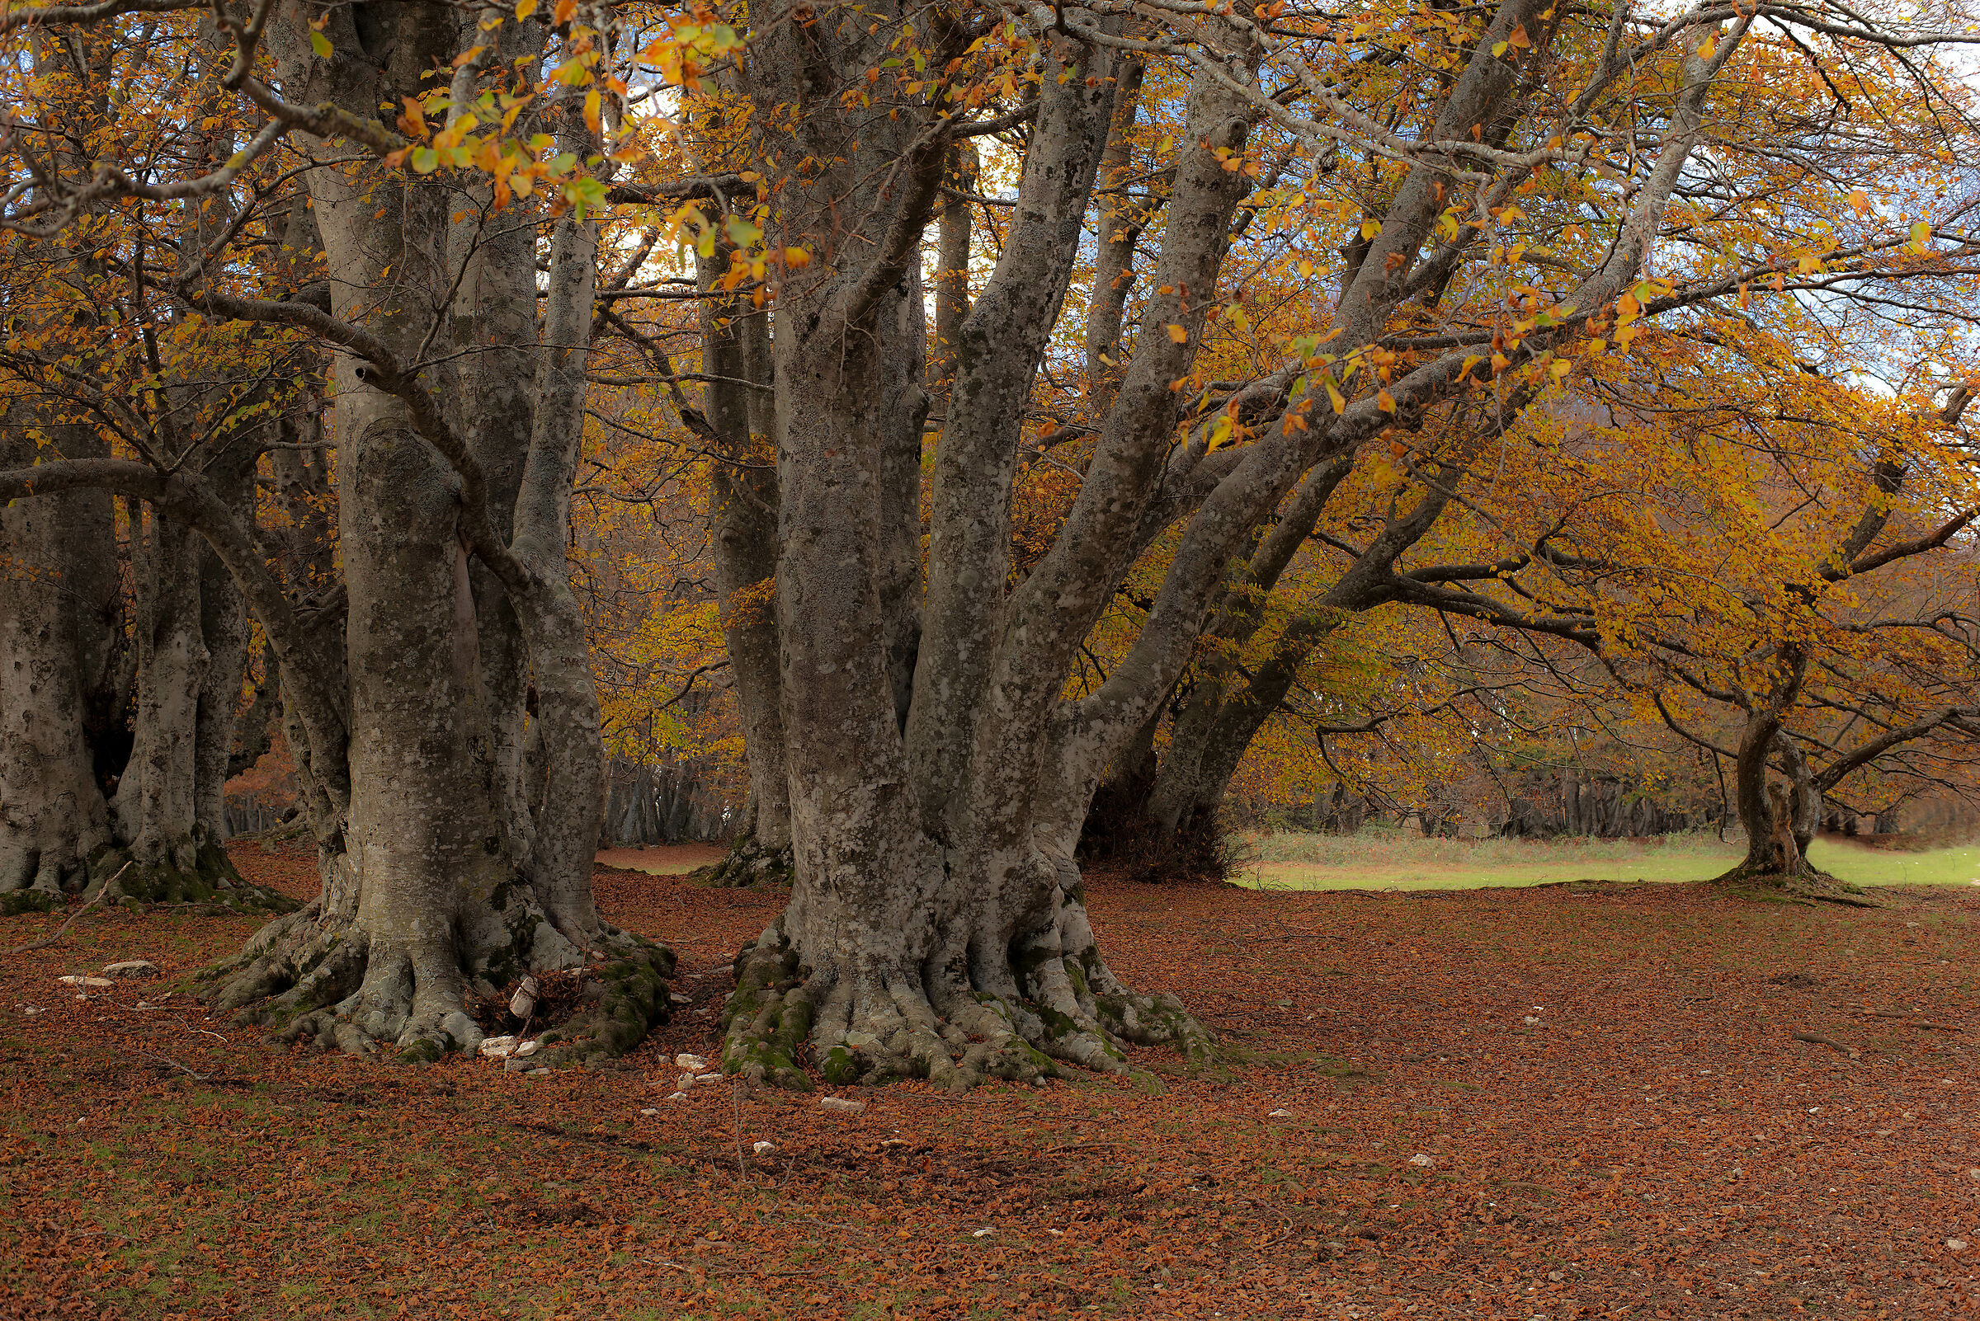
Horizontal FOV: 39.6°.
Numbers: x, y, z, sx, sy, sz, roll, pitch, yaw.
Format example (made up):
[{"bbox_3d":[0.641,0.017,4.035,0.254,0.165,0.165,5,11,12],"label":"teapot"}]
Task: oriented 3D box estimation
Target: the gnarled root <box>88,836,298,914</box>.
[{"bbox_3d":[-8.553,2.285,29.500,2.200,0.800,1.600,0,-2,0],"label":"gnarled root"}]

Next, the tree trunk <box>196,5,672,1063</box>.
[{"bbox_3d":[-3.387,-0.842,16.800,2.900,6.320,2.700,0,-2,0],"label":"tree trunk"}]

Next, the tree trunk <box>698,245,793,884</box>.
[{"bbox_3d":[-2.945,-1.246,35.500,1.800,8.230,1.700,0,-2,0],"label":"tree trunk"}]

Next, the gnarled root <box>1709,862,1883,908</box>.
[{"bbox_3d":[9.386,2.588,32.000,2.000,0.480,1.700,0,-2,0],"label":"gnarled root"}]

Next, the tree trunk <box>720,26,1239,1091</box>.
[{"bbox_3d":[-0.064,-0.637,15.200,2.800,5.740,2.500,0,-2,0],"label":"tree trunk"}]

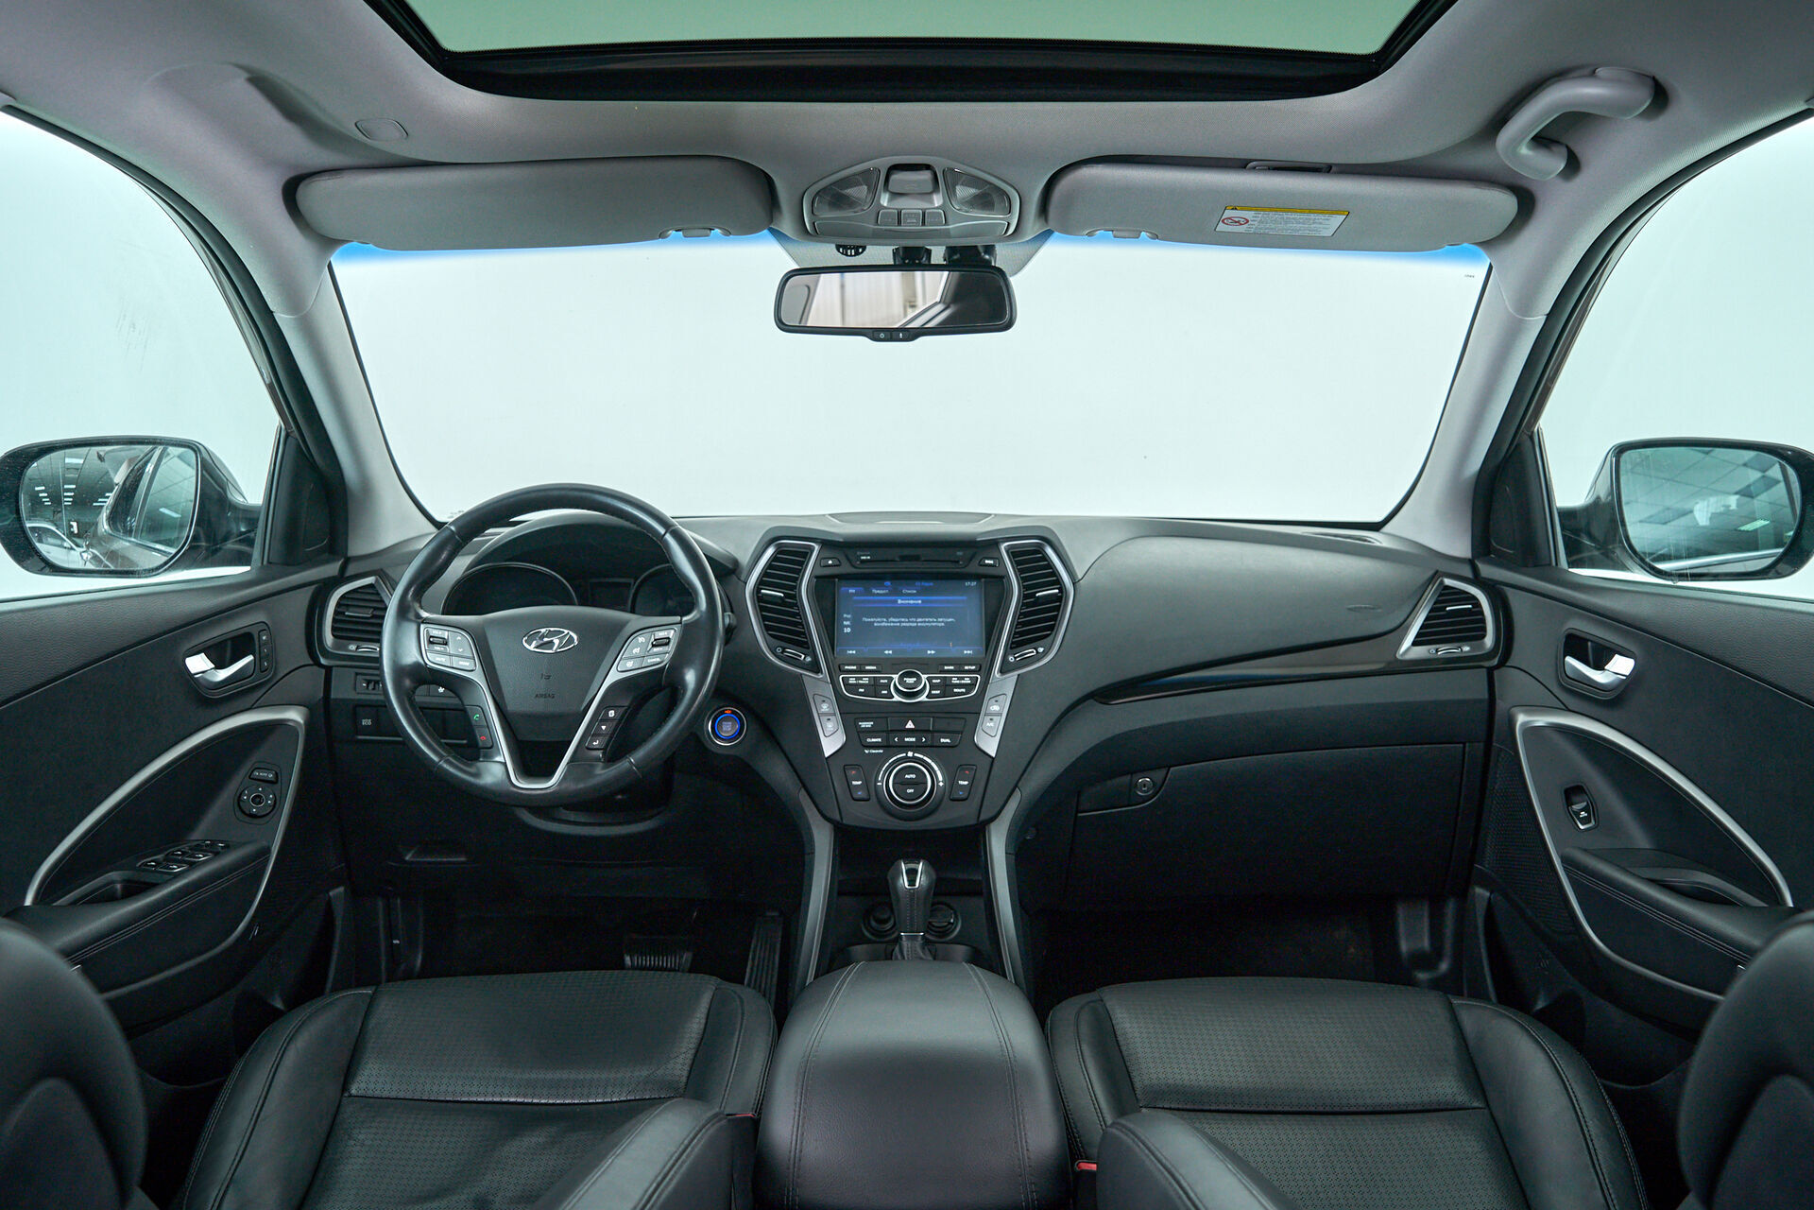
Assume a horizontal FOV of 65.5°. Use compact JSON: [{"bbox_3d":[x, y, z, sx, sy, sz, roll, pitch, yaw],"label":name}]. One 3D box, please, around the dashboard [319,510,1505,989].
[{"bbox_3d":[0.008,0.144,1.849,1.470,0.520,0.590,0,6,0],"label":"dashboard"}]

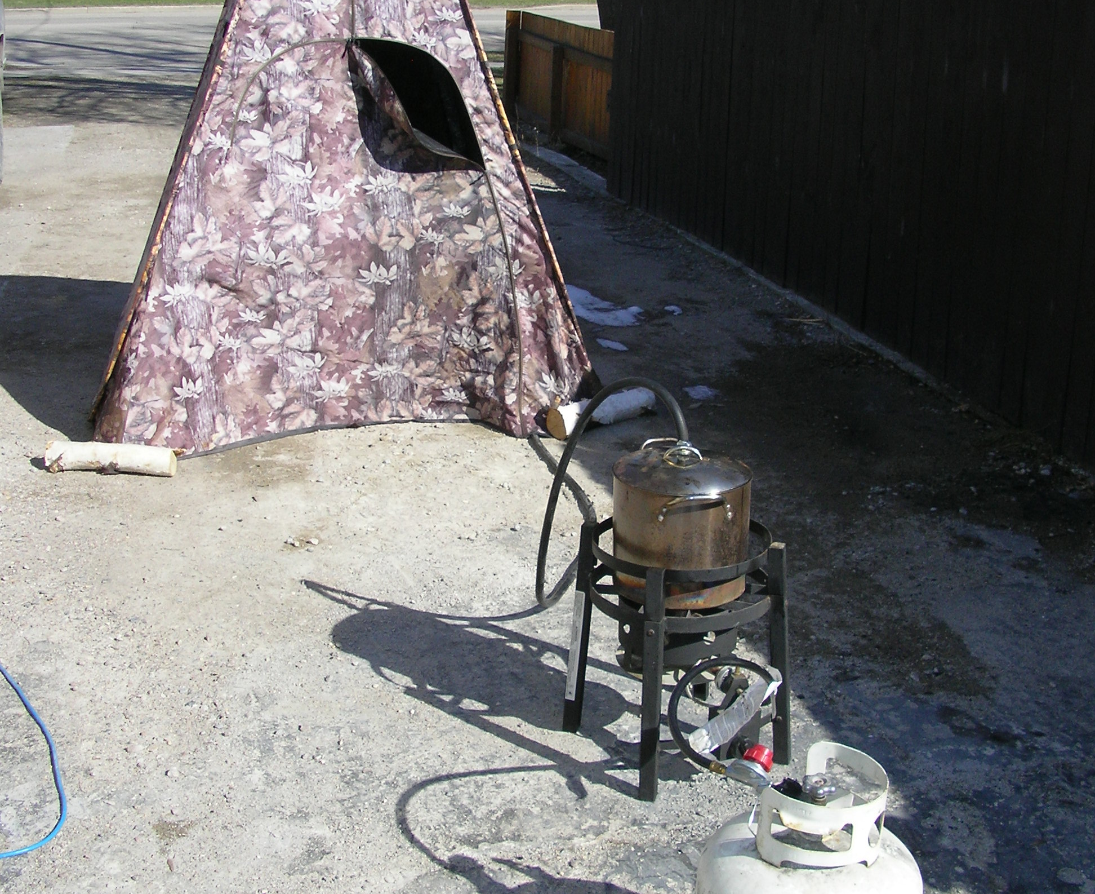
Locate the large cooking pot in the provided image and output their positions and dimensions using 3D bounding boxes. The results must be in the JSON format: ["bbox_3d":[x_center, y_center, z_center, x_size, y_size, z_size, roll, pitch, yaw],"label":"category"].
[{"bbox_3d":[0.252,0.133,2.966,0.270,0.270,0.340,-4,18,-12],"label":"large cooking pot"}]

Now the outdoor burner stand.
[{"bbox_3d":[0.252,0.385,3.045,0.350,0.455,0.350,-9,20,-25],"label":"outdoor burner stand"}]

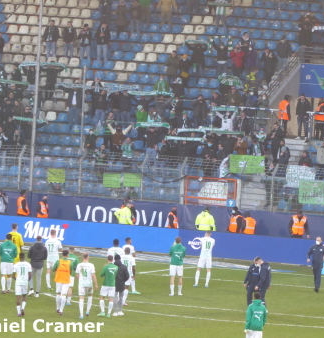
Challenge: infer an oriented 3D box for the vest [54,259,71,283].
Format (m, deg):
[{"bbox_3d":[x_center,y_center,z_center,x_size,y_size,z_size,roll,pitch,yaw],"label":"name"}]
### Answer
[{"bbox_3d":[-2.948,3.031,124.101,0.480,0.740,0.340,3,3,-9],"label":"vest"}]

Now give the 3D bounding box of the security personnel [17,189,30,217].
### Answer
[{"bbox_3d":[-5.162,1.680,154.743,0.380,1.800,0.540,2,3,-22],"label":"security personnel"}]

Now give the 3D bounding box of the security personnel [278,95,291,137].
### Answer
[{"bbox_3d":[4.730,-2.083,161.699,0.400,1.700,0.520,0,4,-45],"label":"security personnel"}]

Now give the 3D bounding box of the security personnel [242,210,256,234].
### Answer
[{"bbox_3d":[3.088,2.410,152.575,0.550,1.700,0.400,1,3,-30],"label":"security personnel"}]

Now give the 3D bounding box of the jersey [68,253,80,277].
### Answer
[{"bbox_3d":[-2.725,2.908,127.252,0.480,0.720,0.350,3,3,-3],"label":"jersey"}]

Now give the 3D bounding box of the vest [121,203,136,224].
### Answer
[{"bbox_3d":[-1.382,1.713,154.300,0.420,0.720,0.520,4,3,25],"label":"vest"}]

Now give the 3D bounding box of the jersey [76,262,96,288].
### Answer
[{"bbox_3d":[-2.234,3.095,122.300,0.540,0.730,0.300,3,3,7],"label":"jersey"}]

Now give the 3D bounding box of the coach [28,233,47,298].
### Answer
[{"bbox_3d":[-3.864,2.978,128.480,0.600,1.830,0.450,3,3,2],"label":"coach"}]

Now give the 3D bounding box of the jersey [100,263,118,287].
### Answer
[{"bbox_3d":[-1.547,3.126,123.875,0.520,0.700,0.380,2,3,-18],"label":"jersey"}]

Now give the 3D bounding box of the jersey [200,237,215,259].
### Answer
[{"bbox_3d":[1.508,2.581,137.335,0.500,0.680,0.360,3,3,0],"label":"jersey"}]

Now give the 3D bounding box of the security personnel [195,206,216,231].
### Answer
[{"bbox_3d":[1.559,2.218,151.428,0.700,1.750,0.420,3,3,5],"label":"security personnel"}]

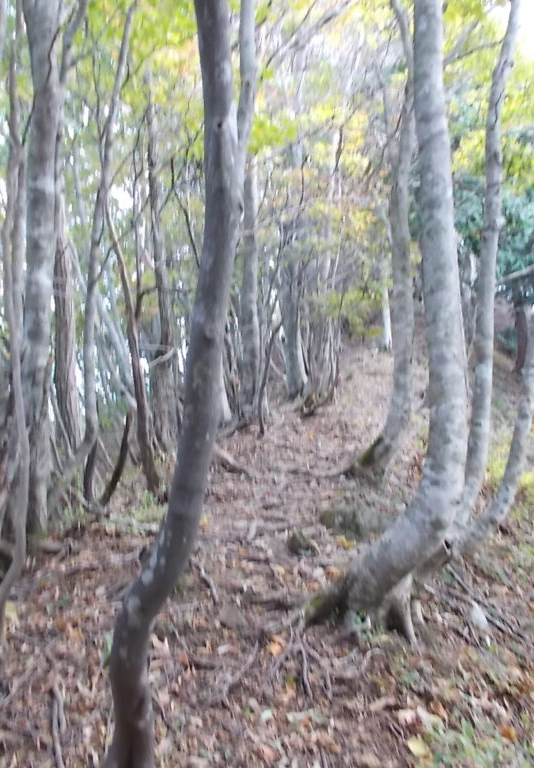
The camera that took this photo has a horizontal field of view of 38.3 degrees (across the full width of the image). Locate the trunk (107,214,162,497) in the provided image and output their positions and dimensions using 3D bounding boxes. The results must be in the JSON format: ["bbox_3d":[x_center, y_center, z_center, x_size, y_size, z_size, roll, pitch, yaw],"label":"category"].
[{"bbox_3d":[-1.145,-0.264,6.606,0.186,2.473,0.152,-9,-5,-9],"label":"trunk"}]

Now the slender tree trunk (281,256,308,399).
[{"bbox_3d":[0.468,-0.973,13.107,0.406,2.446,0.389,-2,-5,2],"label":"slender tree trunk"}]

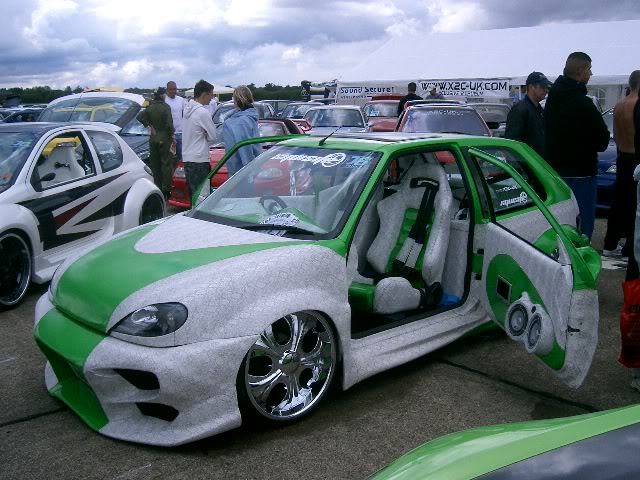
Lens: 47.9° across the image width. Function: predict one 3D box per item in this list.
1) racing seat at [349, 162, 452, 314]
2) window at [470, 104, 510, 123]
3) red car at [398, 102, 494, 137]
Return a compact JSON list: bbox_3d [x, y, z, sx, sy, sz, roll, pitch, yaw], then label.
[{"bbox_3d":[0.464,-0.046,4.614,0.880,0.860,0.530,-11,16,-44],"label":"racing seat"},{"bbox_3d":[3.960,-2.989,17.047,1.340,0.140,0.660,1,49,6],"label":"window"},{"bbox_3d":[2.111,-1.584,12.228,1.640,1.390,3.800,1,11,4],"label":"red car"}]

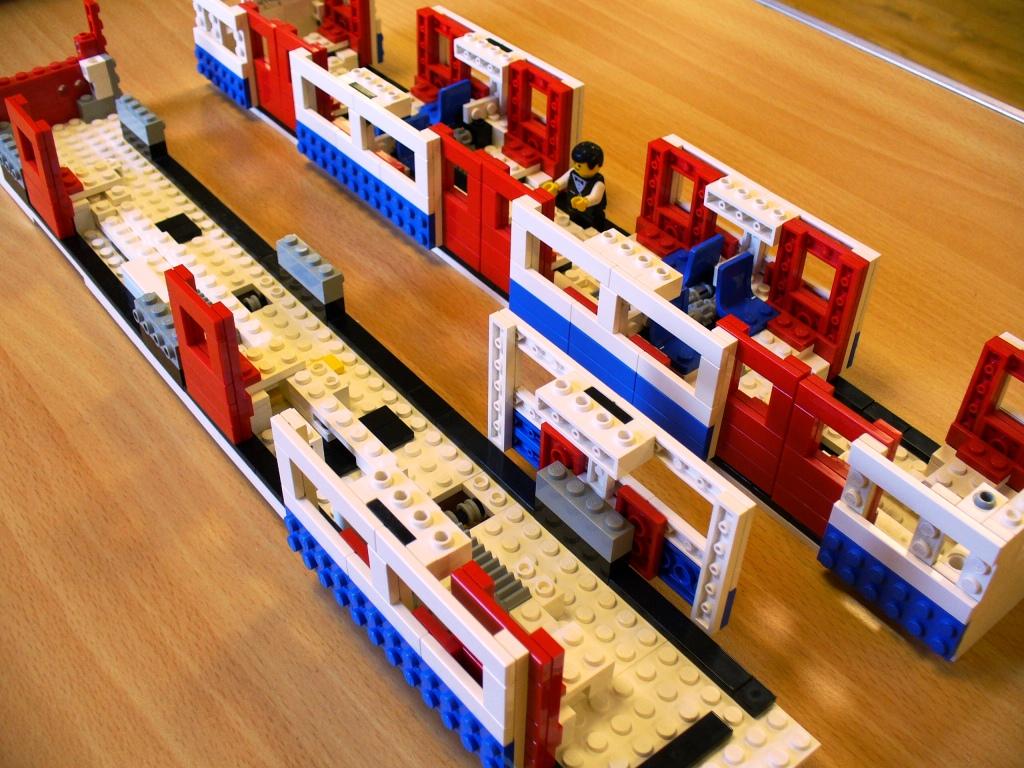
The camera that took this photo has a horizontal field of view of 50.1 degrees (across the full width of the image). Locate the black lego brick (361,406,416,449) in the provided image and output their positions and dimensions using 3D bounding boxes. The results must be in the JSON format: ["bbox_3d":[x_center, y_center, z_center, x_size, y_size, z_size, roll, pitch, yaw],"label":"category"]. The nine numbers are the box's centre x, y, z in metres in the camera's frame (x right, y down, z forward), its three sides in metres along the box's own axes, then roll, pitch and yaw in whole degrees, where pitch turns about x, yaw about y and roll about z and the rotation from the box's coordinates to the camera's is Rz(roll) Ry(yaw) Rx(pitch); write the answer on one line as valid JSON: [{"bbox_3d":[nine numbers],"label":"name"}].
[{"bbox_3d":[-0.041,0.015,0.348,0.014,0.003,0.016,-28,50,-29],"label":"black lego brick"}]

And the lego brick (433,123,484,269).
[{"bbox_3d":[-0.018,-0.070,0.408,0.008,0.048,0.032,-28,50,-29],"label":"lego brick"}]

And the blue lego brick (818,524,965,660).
[{"bbox_3d":[0.104,0.057,0.301,0.005,0.016,0.048,-29,50,-28],"label":"blue lego brick"}]

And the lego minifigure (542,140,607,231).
[{"bbox_3d":[0.026,-0.075,0.423,0.019,0.042,0.015,32,50,28],"label":"lego minifigure"}]

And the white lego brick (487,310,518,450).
[{"bbox_3d":[-0.003,0.000,0.325,0.003,0.048,0.008,-27,49,-29],"label":"white lego brick"}]

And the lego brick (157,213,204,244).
[{"bbox_3d":[-0.131,-0.059,0.427,0.015,0.003,0.016,-28,50,-29],"label":"lego brick"}]

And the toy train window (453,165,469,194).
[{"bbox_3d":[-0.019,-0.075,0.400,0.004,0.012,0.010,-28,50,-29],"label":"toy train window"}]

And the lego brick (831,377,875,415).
[{"bbox_3d":[0.115,0.004,0.372,0.008,0.003,0.016,-28,50,-29],"label":"lego brick"}]

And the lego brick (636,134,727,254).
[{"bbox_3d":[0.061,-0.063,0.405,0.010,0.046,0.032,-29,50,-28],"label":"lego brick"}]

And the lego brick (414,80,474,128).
[{"bbox_3d":[-0.029,-0.124,0.476,0.016,0.019,0.015,-29,50,-28],"label":"lego brick"}]

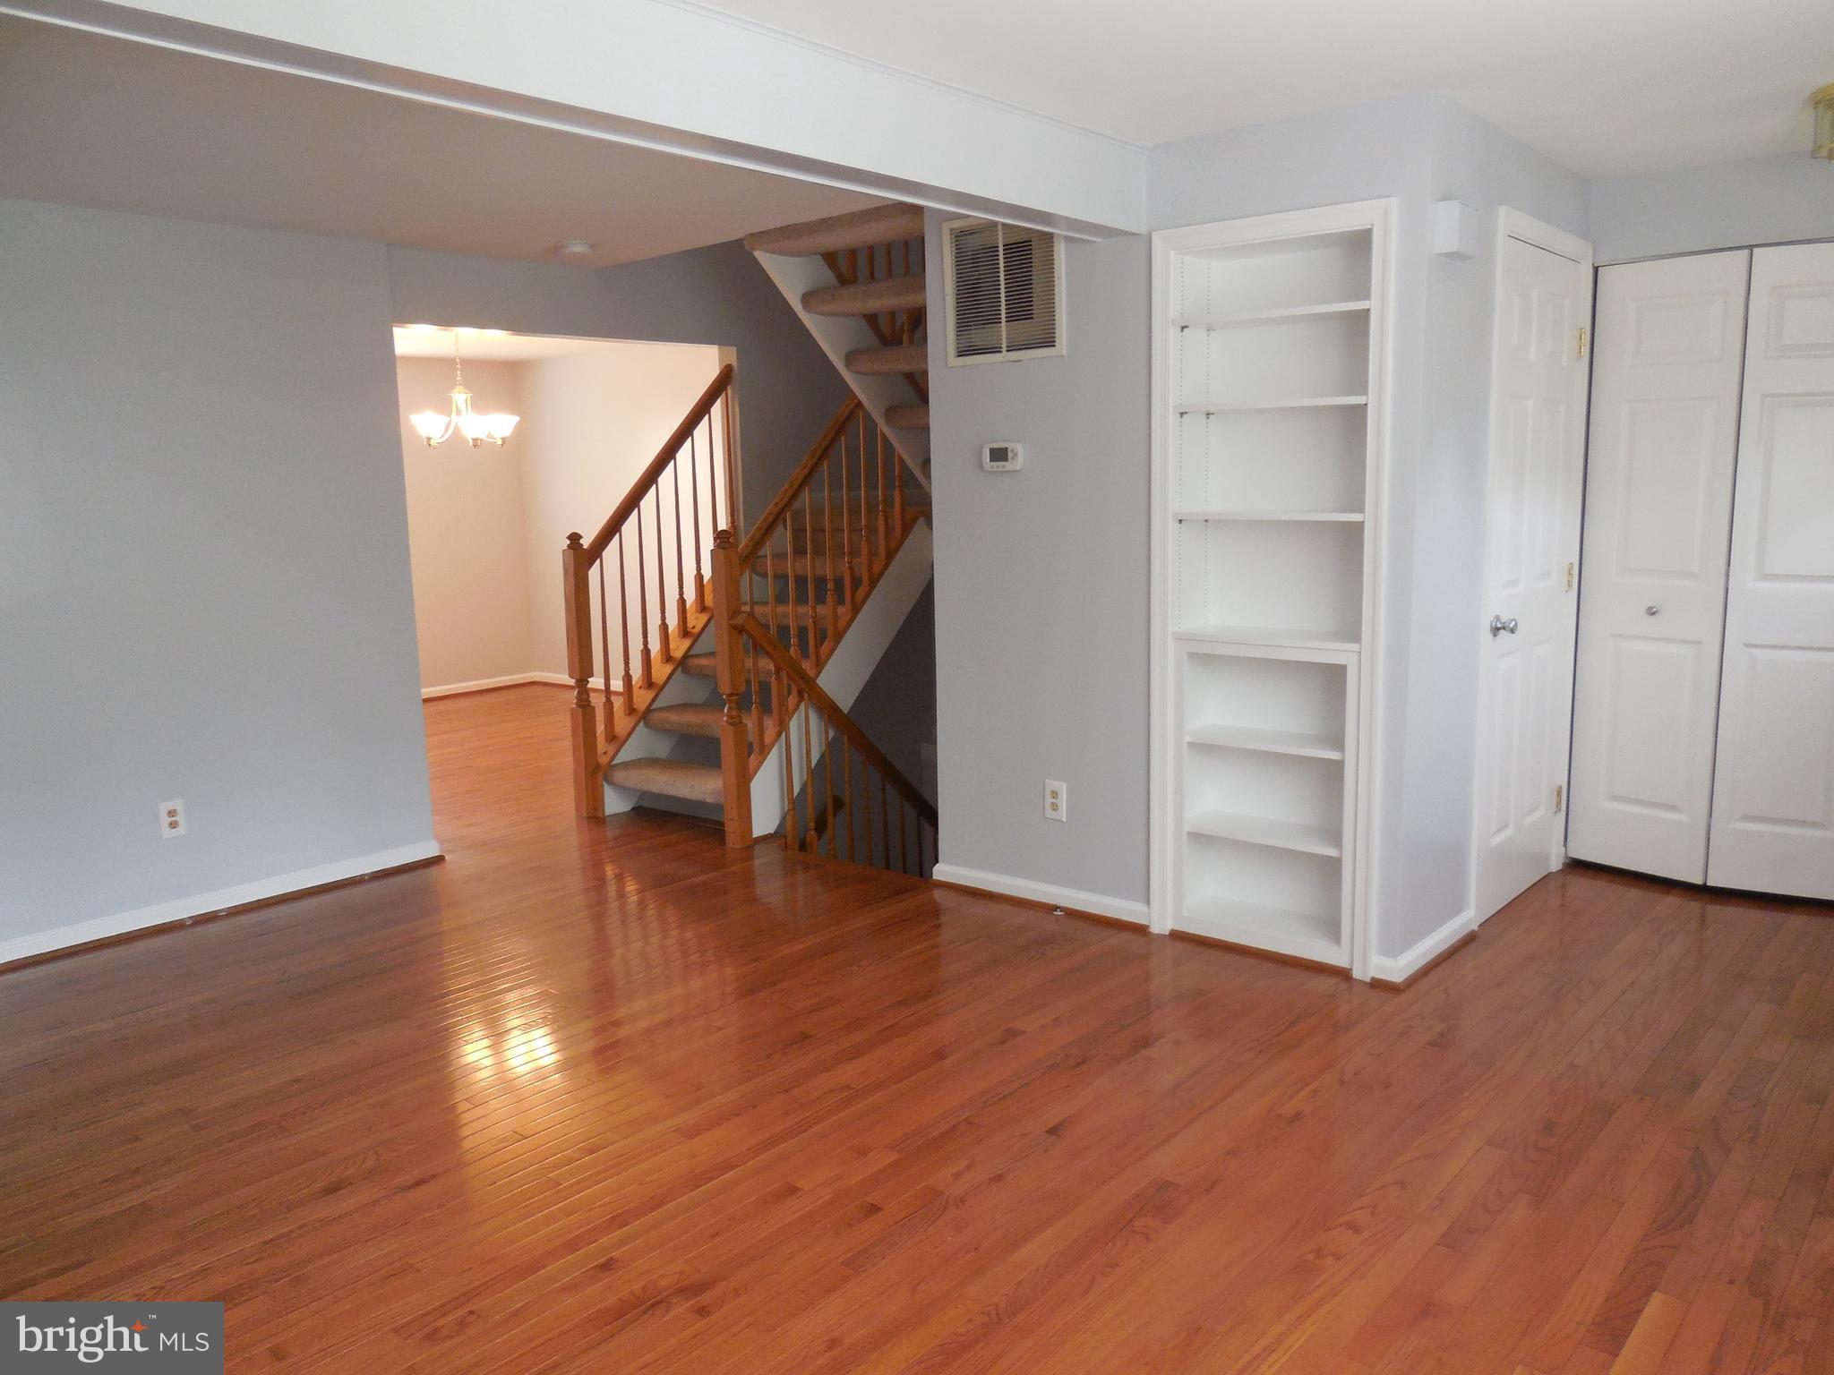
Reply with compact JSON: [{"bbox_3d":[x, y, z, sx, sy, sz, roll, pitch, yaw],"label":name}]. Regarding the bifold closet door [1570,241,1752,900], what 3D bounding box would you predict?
[{"bbox_3d":[2.432,-0.376,4.395,0.445,2.028,0.041,6,11,41],"label":"bifold closet door"}]

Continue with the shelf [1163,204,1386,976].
[{"bbox_3d":[1.045,-0.252,3.808,0.662,2.054,0.258,6,11,41],"label":"shelf"}]

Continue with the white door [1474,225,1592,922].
[{"bbox_3d":[1.934,-0.328,4.171,0.048,2.054,0.775,6,11,41],"label":"white door"}]

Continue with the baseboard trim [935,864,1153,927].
[{"bbox_3d":[0.381,0.678,4.380,0.870,0.077,0.037,6,11,41],"label":"baseboard trim"}]

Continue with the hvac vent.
[{"bbox_3d":[0.265,-1.257,4.158,0.462,0.460,0.027,6,11,41],"label":"hvac vent"}]

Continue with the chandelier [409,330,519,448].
[{"bbox_3d":[-2.315,-1.555,6.793,0.600,0.640,0.600,6,11,41],"label":"chandelier"}]

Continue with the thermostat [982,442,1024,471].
[{"bbox_3d":[0.264,-0.738,4.243,0.145,0.084,0.030,6,11,41],"label":"thermostat"}]

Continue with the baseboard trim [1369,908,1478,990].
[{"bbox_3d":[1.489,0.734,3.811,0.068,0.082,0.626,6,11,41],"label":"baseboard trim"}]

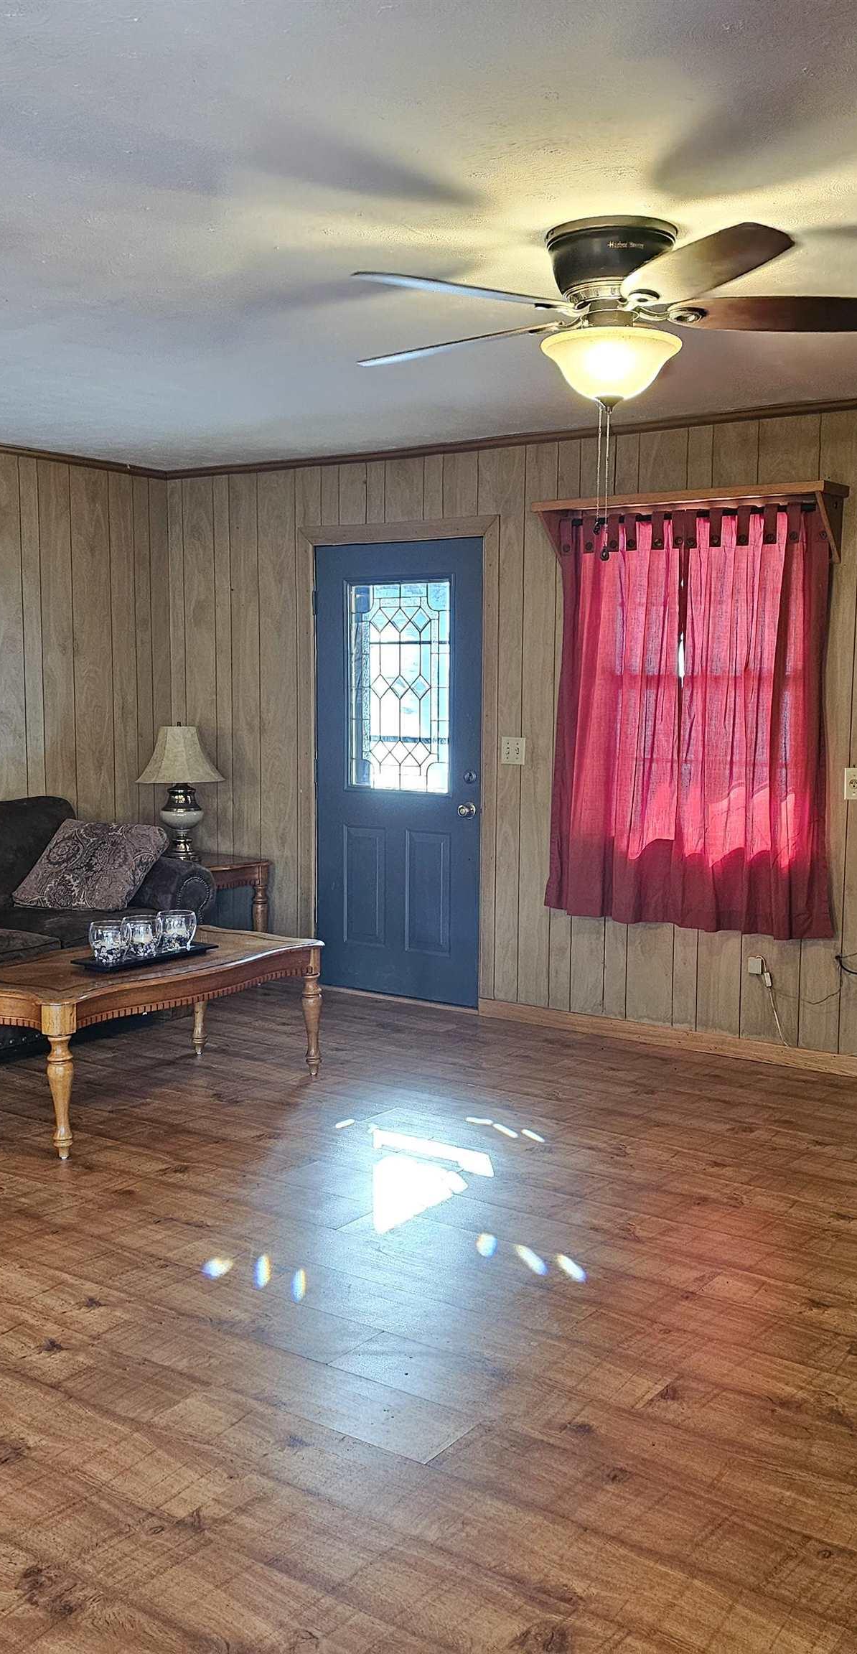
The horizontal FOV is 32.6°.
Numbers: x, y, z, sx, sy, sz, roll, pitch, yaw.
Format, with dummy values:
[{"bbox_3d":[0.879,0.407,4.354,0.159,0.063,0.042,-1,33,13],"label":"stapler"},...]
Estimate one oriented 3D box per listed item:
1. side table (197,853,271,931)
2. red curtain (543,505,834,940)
[{"bbox_3d":[-1.196,0.454,6.949,0.630,0.593,0.610,4,6,35],"label":"side table"},{"bbox_3d":[0.978,-0.414,5.620,1.180,1.580,0.100,4,6,35],"label":"red curtain"}]

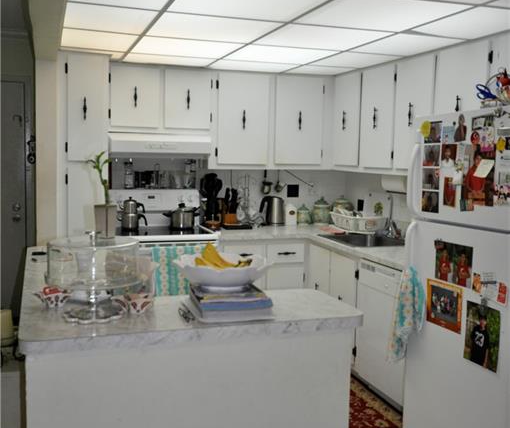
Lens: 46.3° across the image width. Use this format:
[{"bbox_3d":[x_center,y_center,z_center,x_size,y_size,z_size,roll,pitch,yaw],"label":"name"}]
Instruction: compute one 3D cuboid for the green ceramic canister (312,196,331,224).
[{"bbox_3d":[0.581,-0.032,5.169,0.158,0.234,0.158,1,6,0],"label":"green ceramic canister"}]

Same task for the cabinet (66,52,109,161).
[{"bbox_3d":[-1.176,-0.712,4.139,0.305,0.695,0.570,-1,6,-19],"label":"cabinet"}]

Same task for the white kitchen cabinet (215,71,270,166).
[{"bbox_3d":[-0.140,-0.734,4.710,0.450,0.730,0.320,-1,6,-19],"label":"white kitchen cabinet"}]

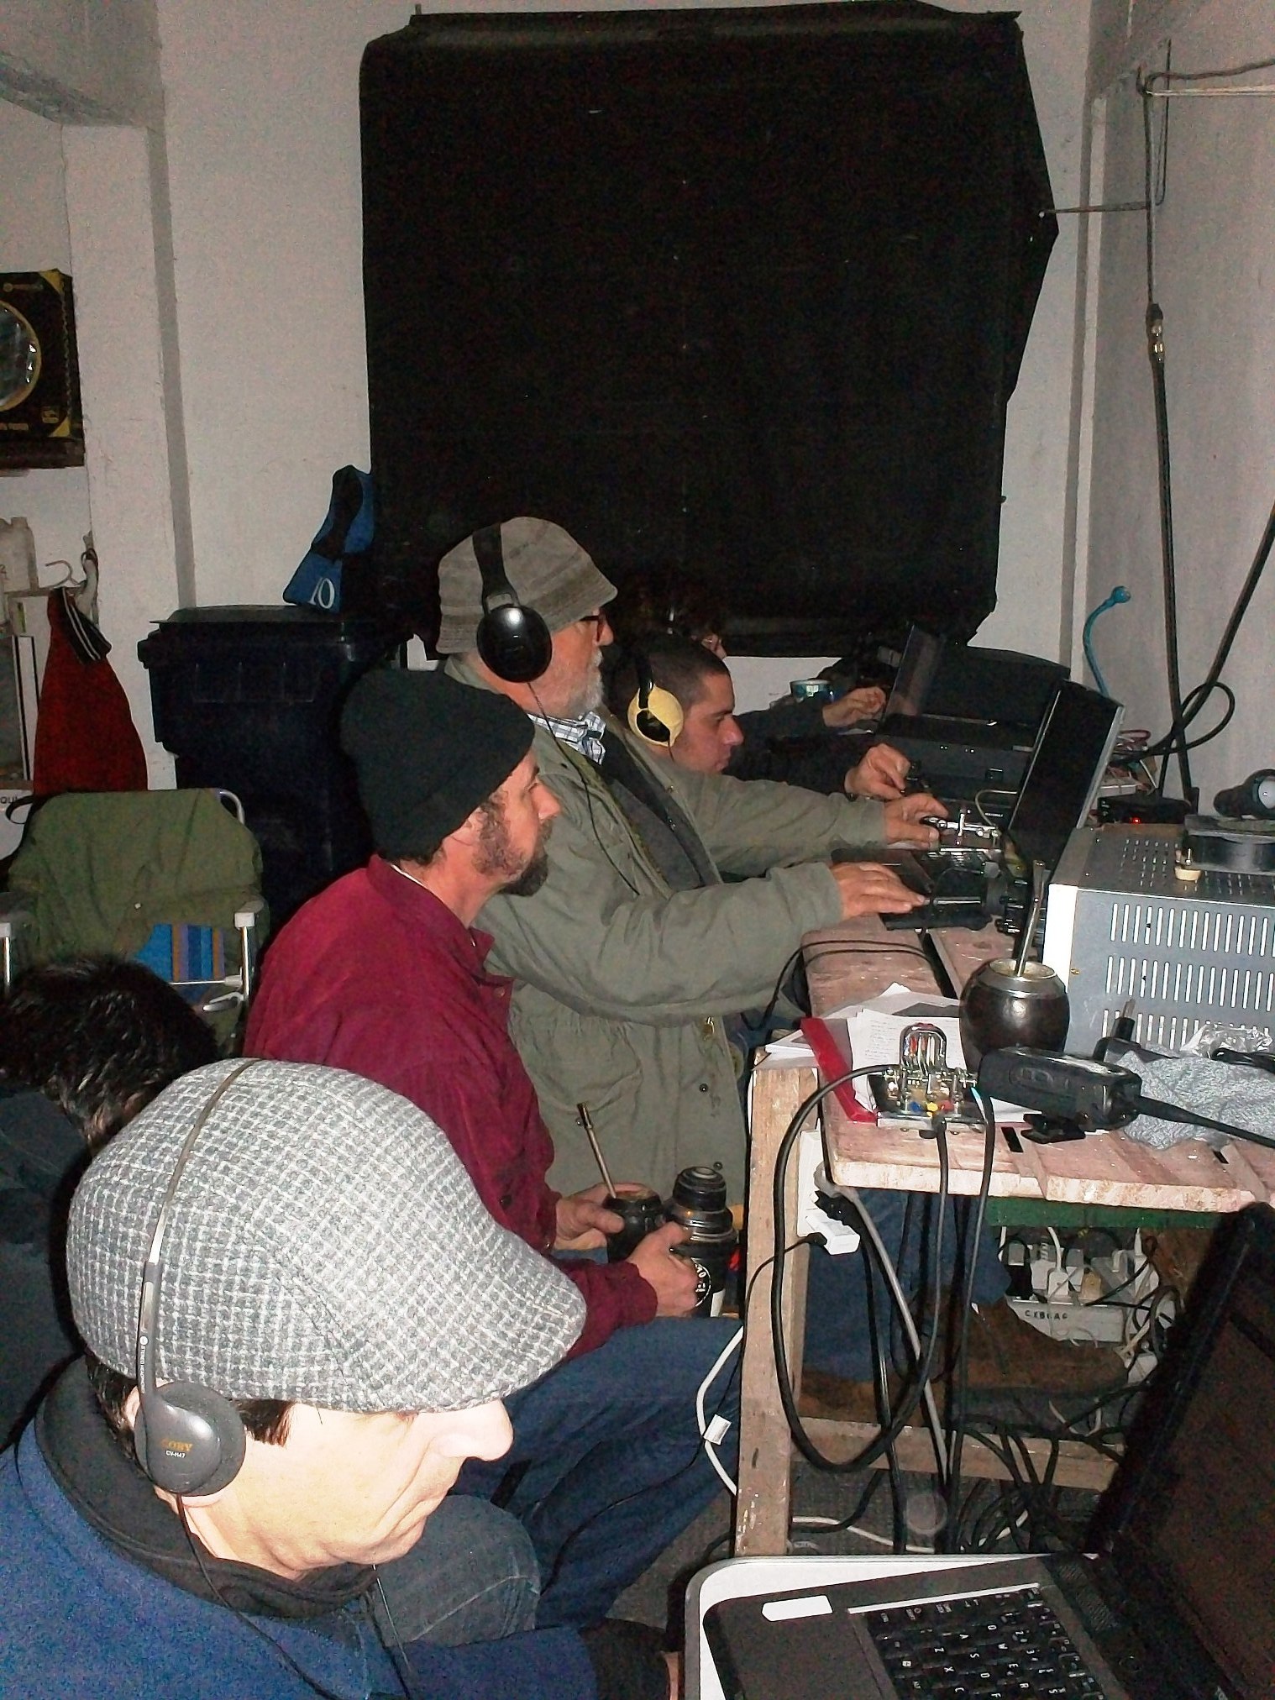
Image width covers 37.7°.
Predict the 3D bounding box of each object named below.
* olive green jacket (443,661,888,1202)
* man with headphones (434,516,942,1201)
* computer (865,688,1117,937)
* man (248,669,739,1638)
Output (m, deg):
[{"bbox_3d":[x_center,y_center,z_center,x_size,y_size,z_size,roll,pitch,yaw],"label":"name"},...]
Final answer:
[{"bbox_3d":[0.041,0.116,2.561,0.660,0.760,0.580,1,14,6],"label":"olive green jacket"},{"bbox_3d":[0.122,0.183,2.577,0.820,1.290,0.600,1,14,6],"label":"man with headphones"},{"bbox_3d":[0.449,-0.086,2.502,0.310,0.270,0.350,-2,14,-6],"label":"computer"},{"bbox_3d":[-0.136,0.394,2.144,0.660,1.220,0.520,-4,14,-13],"label":"man"}]

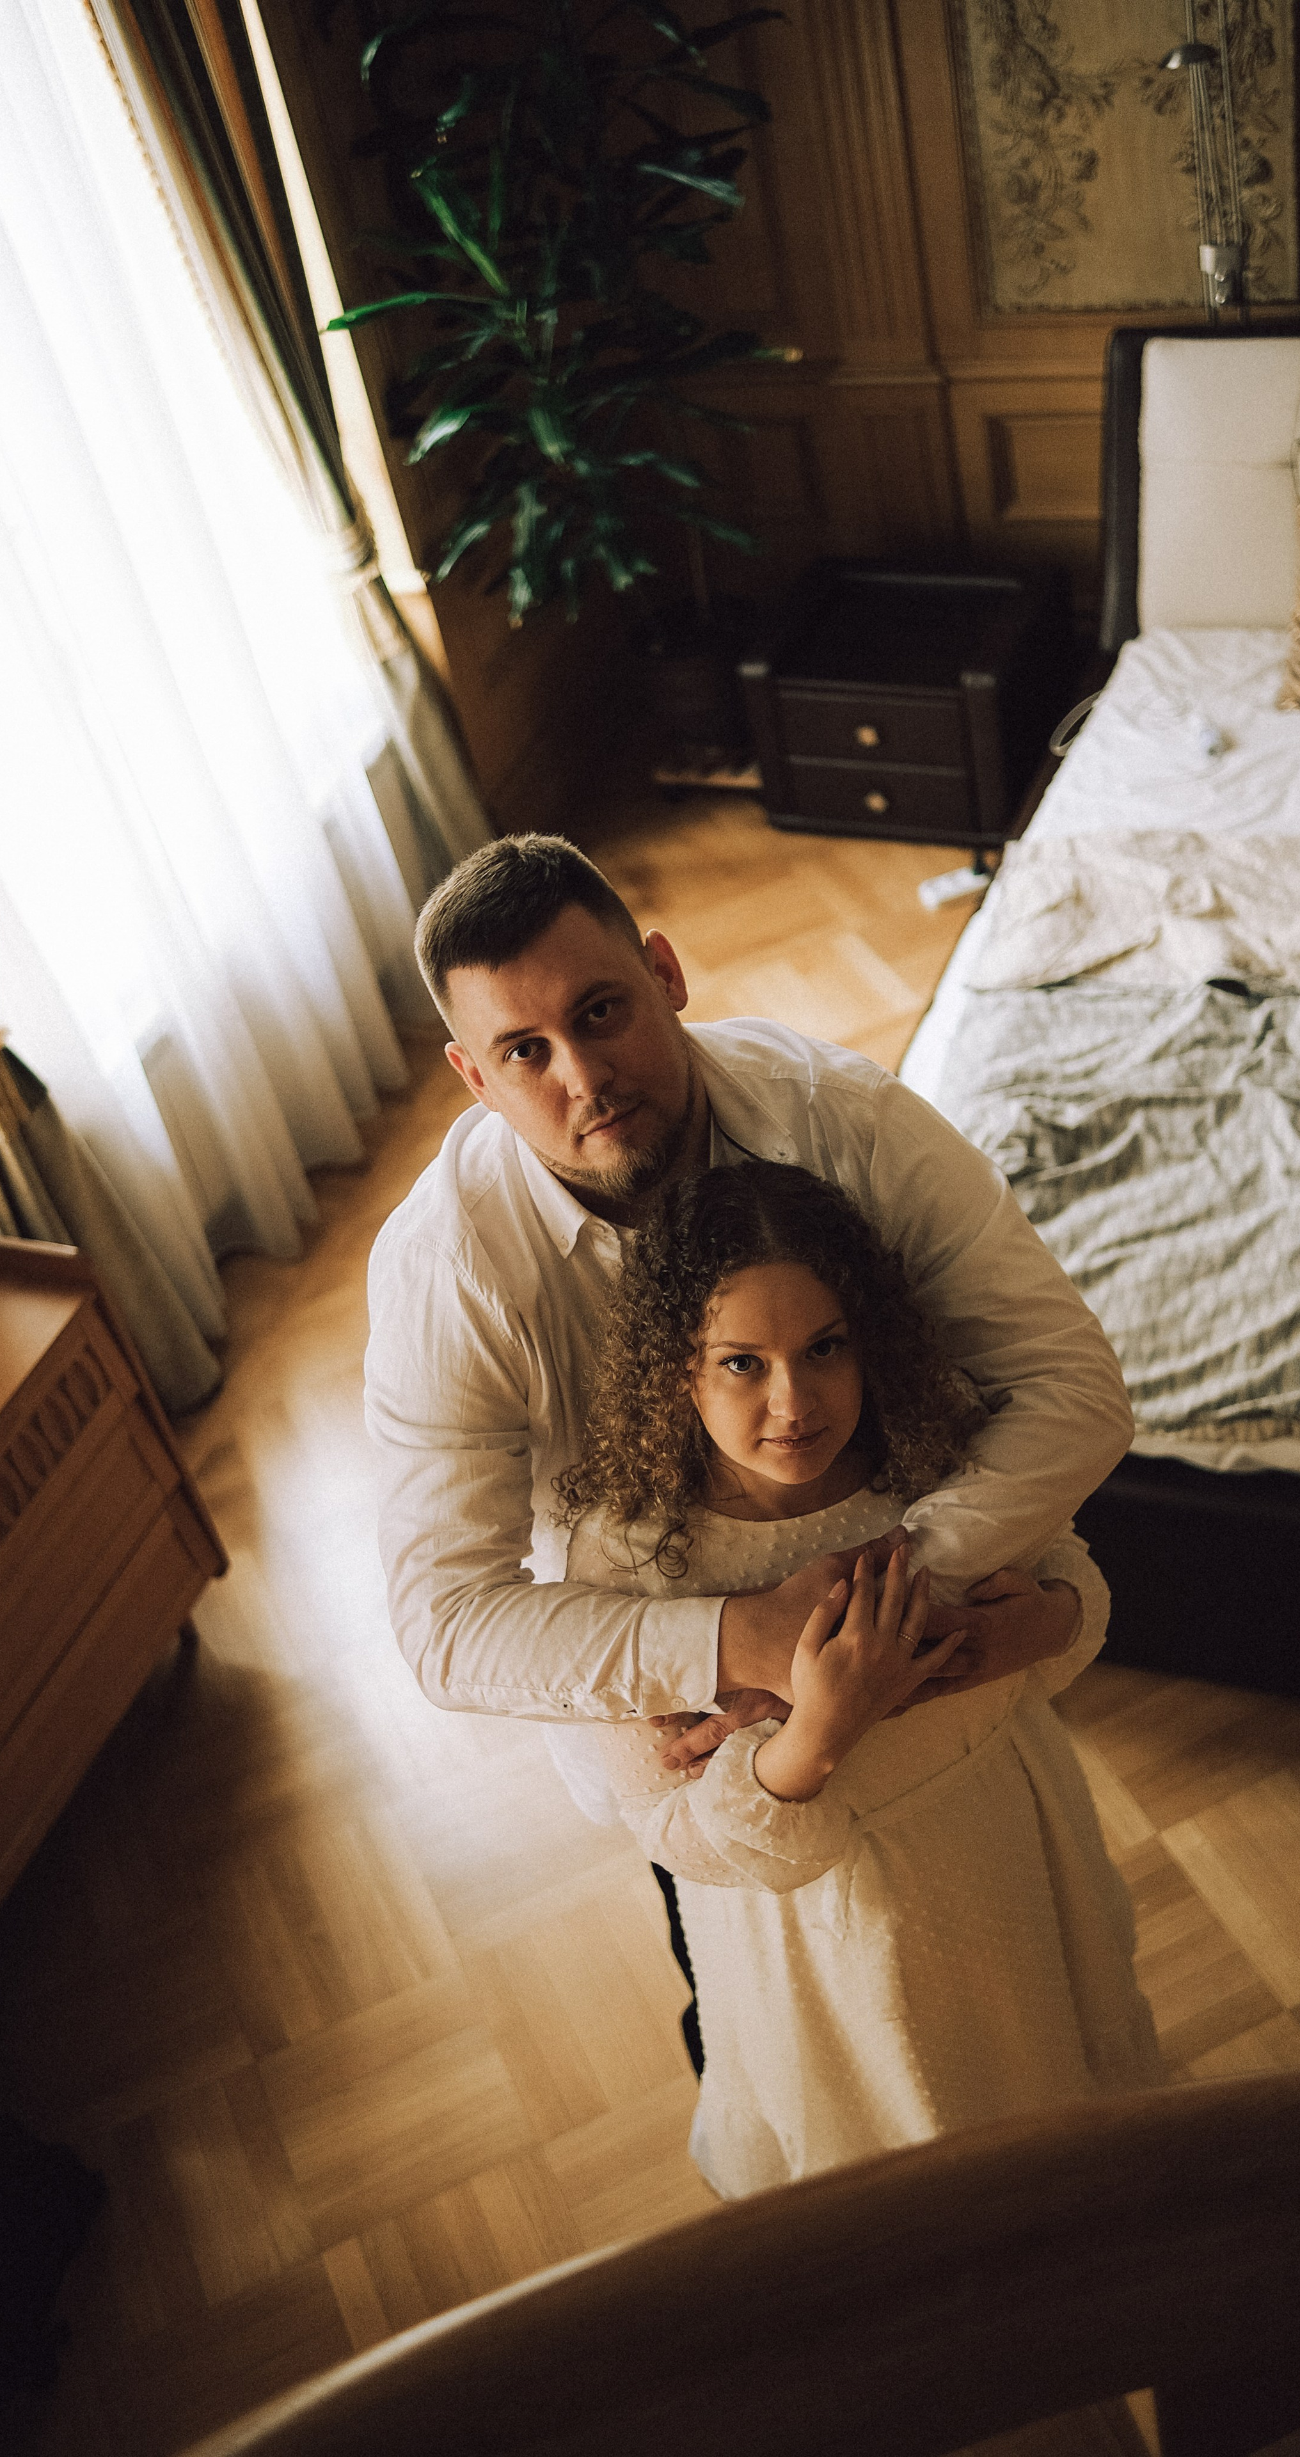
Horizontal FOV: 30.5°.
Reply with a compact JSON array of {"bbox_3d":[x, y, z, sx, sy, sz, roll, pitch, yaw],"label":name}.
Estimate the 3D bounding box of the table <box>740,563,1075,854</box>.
[{"bbox_3d":[0.531,-1.052,4.817,0.524,0.401,0.428,9,46,25],"label":"table"}]

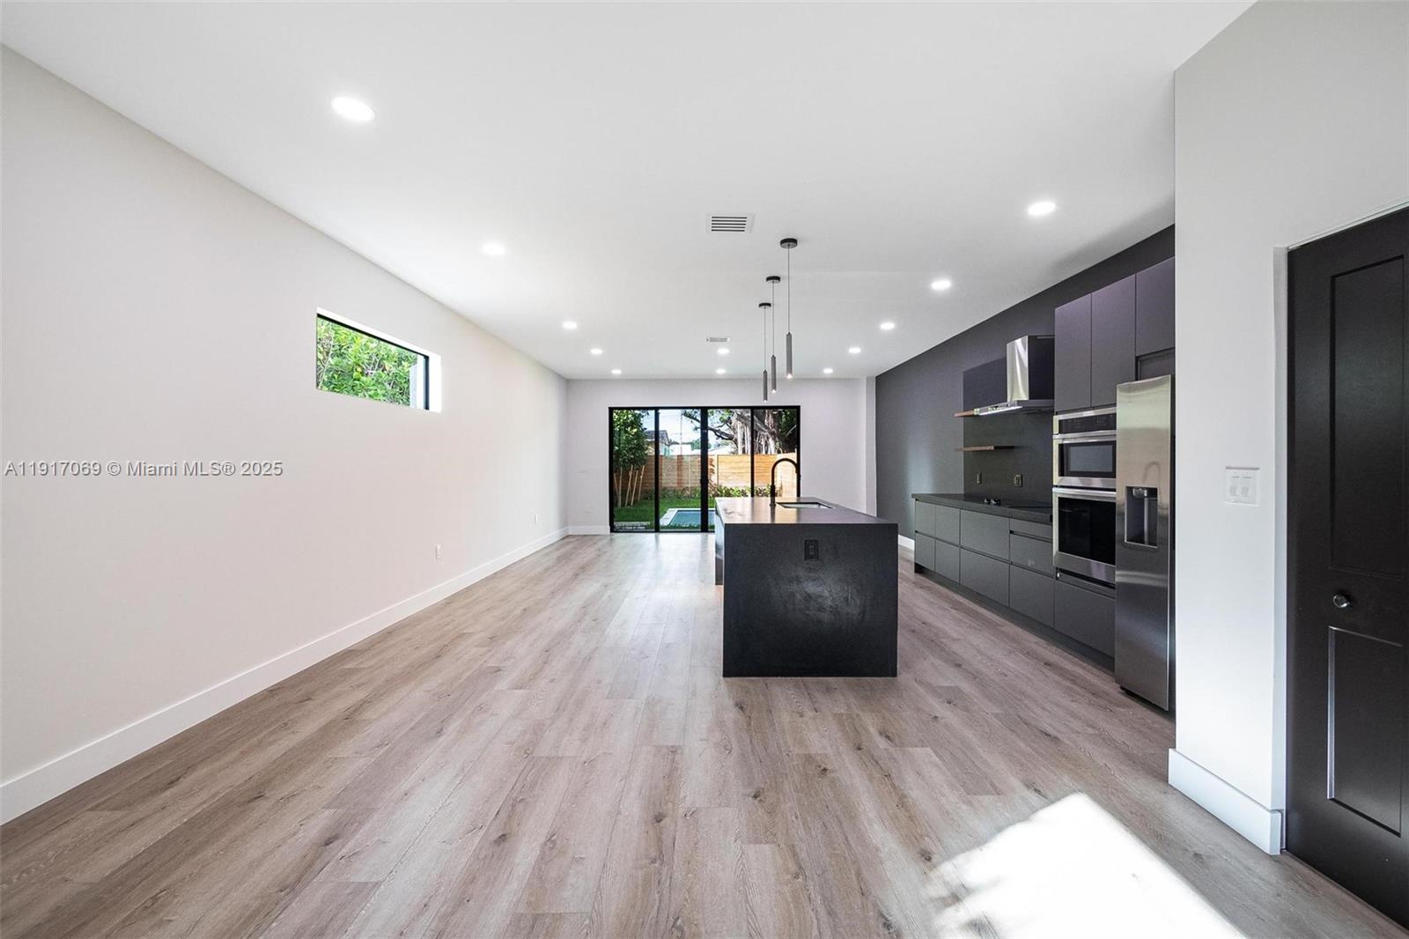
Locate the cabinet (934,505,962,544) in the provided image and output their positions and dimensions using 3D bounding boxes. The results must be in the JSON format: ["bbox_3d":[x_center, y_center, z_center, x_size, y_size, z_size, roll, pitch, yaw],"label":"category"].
[{"bbox_3d":[2.788,0.565,5.654,0.570,0.362,0.600,0,1,0],"label":"cabinet"}]

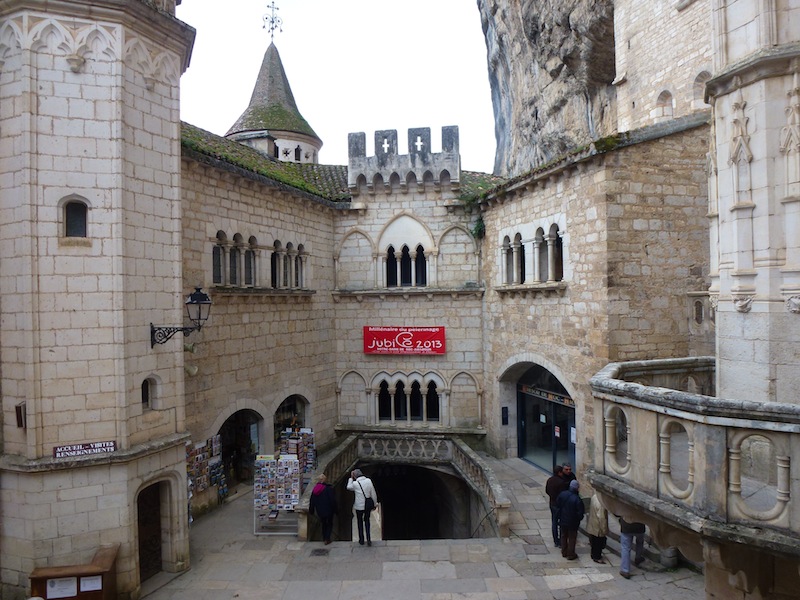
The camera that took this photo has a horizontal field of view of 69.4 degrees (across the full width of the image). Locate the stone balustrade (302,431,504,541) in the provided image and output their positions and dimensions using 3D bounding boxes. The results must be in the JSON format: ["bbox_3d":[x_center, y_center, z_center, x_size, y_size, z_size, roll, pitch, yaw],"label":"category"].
[{"bbox_3d":[0.188,5.188,16.800,4.950,0.920,7.200,-1,0,2],"label":"stone balustrade"}]

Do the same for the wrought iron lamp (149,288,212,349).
[{"bbox_3d":[-4.226,0.357,11.101,1.429,1.191,0.480,-1,0,22],"label":"wrought iron lamp"}]

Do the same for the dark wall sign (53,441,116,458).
[{"bbox_3d":[-5.691,2.690,10.459,1.004,0.197,0.040,-1,0,-20],"label":"dark wall sign"}]

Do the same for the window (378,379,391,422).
[{"bbox_3d":[-0.597,3.869,22.242,0.500,1.540,0.250,-1,0,14],"label":"window"}]

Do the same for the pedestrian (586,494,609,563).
[{"bbox_3d":[4.195,4.629,12.250,0.420,1.700,0.520,-1,0,-14],"label":"pedestrian"}]

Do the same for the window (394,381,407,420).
[{"bbox_3d":[0.019,3.842,22.087,0.500,1.529,0.250,-1,0,14],"label":"window"}]

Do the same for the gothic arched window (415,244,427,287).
[{"bbox_3d":[0.801,-1.278,21.661,0.424,1.548,0.250,-1,0,12],"label":"gothic arched window"}]

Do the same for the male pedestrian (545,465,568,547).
[{"bbox_3d":[3.557,4.610,13.050,0.540,1.760,0.400,-1,0,38],"label":"male pedestrian"}]

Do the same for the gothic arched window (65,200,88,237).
[{"bbox_3d":[-5.853,-1.475,10.454,0.390,0.660,0.200,-1,0,-24],"label":"gothic arched window"}]

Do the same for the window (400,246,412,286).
[{"bbox_3d":[0.276,-1.283,21.773,0.421,1.553,0.250,-1,0,12],"label":"window"}]

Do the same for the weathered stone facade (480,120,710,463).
[{"bbox_3d":[5.407,0.658,17.970,3.000,9.600,7.700,-1,0,-15],"label":"weathered stone facade"}]

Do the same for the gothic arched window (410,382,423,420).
[{"bbox_3d":[0.626,3.815,21.933,0.500,1.518,0.250,-1,0,14],"label":"gothic arched window"}]

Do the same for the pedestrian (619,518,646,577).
[{"bbox_3d":[4.701,4.620,11.674,0.580,1.730,0.500,-1,0,-15],"label":"pedestrian"}]

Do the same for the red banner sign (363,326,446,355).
[{"bbox_3d":[0.178,1.523,21.667,3.136,1.040,0.050,-1,0,12],"label":"red banner sign"}]

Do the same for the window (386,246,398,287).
[{"bbox_3d":[-0.258,-1.286,21.886,0.425,1.553,0.250,-1,0,12],"label":"window"}]

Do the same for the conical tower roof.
[{"bbox_3d":[-6.775,-11.088,30.995,5.108,5.455,5.108,-1,0,0],"label":"conical tower roof"}]

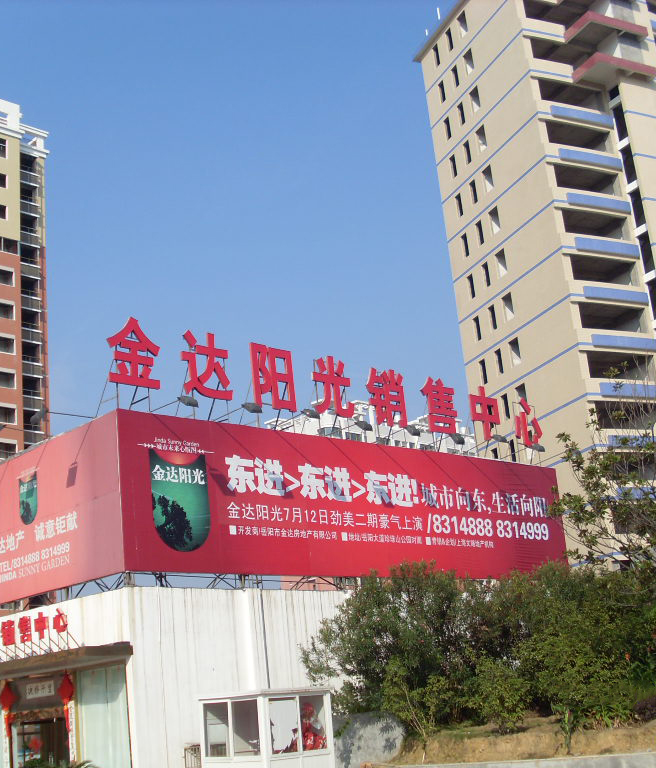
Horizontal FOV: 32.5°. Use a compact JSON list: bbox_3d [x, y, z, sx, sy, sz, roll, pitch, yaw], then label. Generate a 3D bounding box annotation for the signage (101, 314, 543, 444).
[{"bbox_3d":[1.461,0.356,46.641,25.020,2.610,0.350,10,-23,-43],"label":"signage"}]

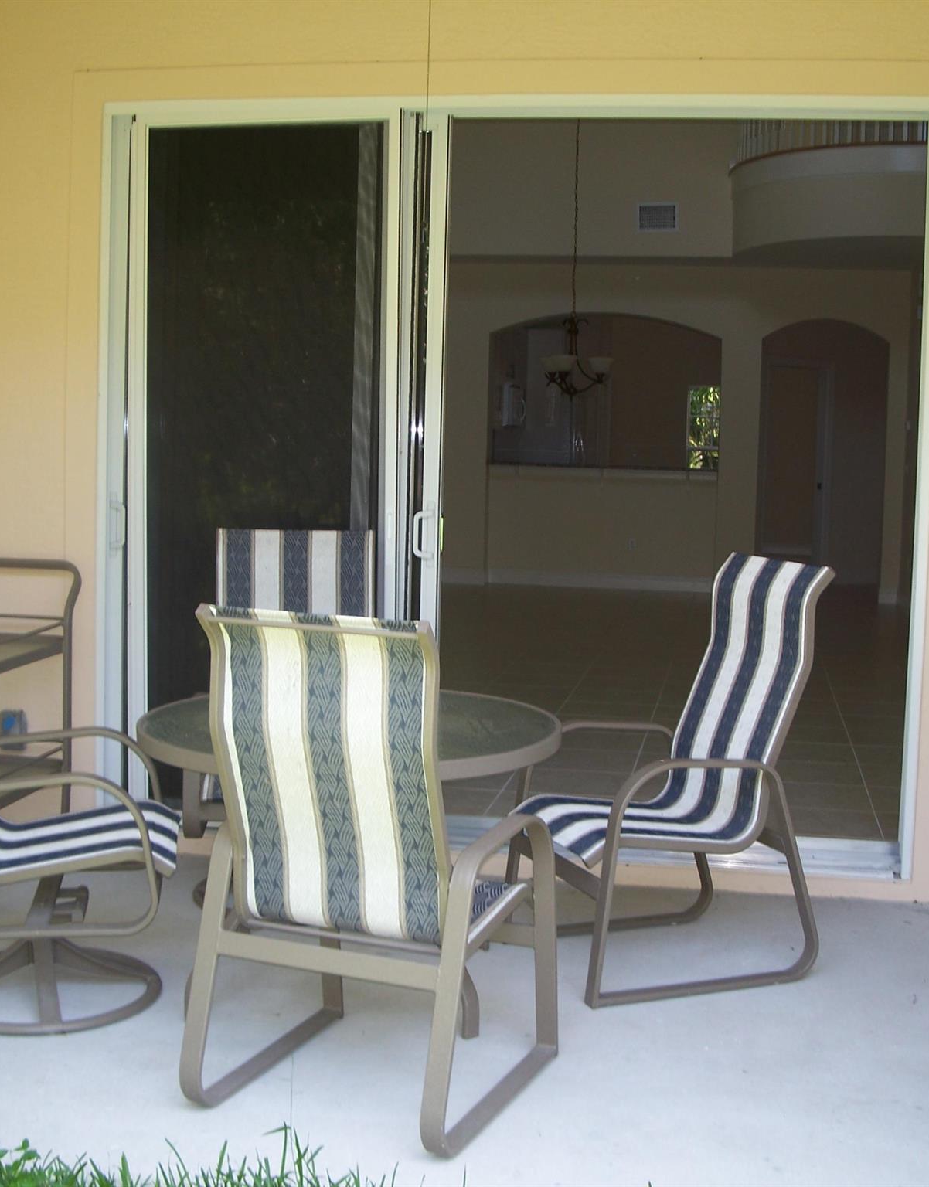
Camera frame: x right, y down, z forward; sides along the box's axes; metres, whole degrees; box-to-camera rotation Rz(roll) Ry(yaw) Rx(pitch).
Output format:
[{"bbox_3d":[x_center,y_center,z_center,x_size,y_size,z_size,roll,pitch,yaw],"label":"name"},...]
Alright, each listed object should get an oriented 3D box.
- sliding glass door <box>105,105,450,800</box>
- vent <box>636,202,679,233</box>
[{"bbox_3d":[-0.650,-0.400,5.620,1.152,2.427,0.140,2,5,9],"label":"sliding glass door"},{"bbox_3d":[1.647,-3.205,14.401,0.350,0.250,0.030,2,5,9],"label":"vent"}]

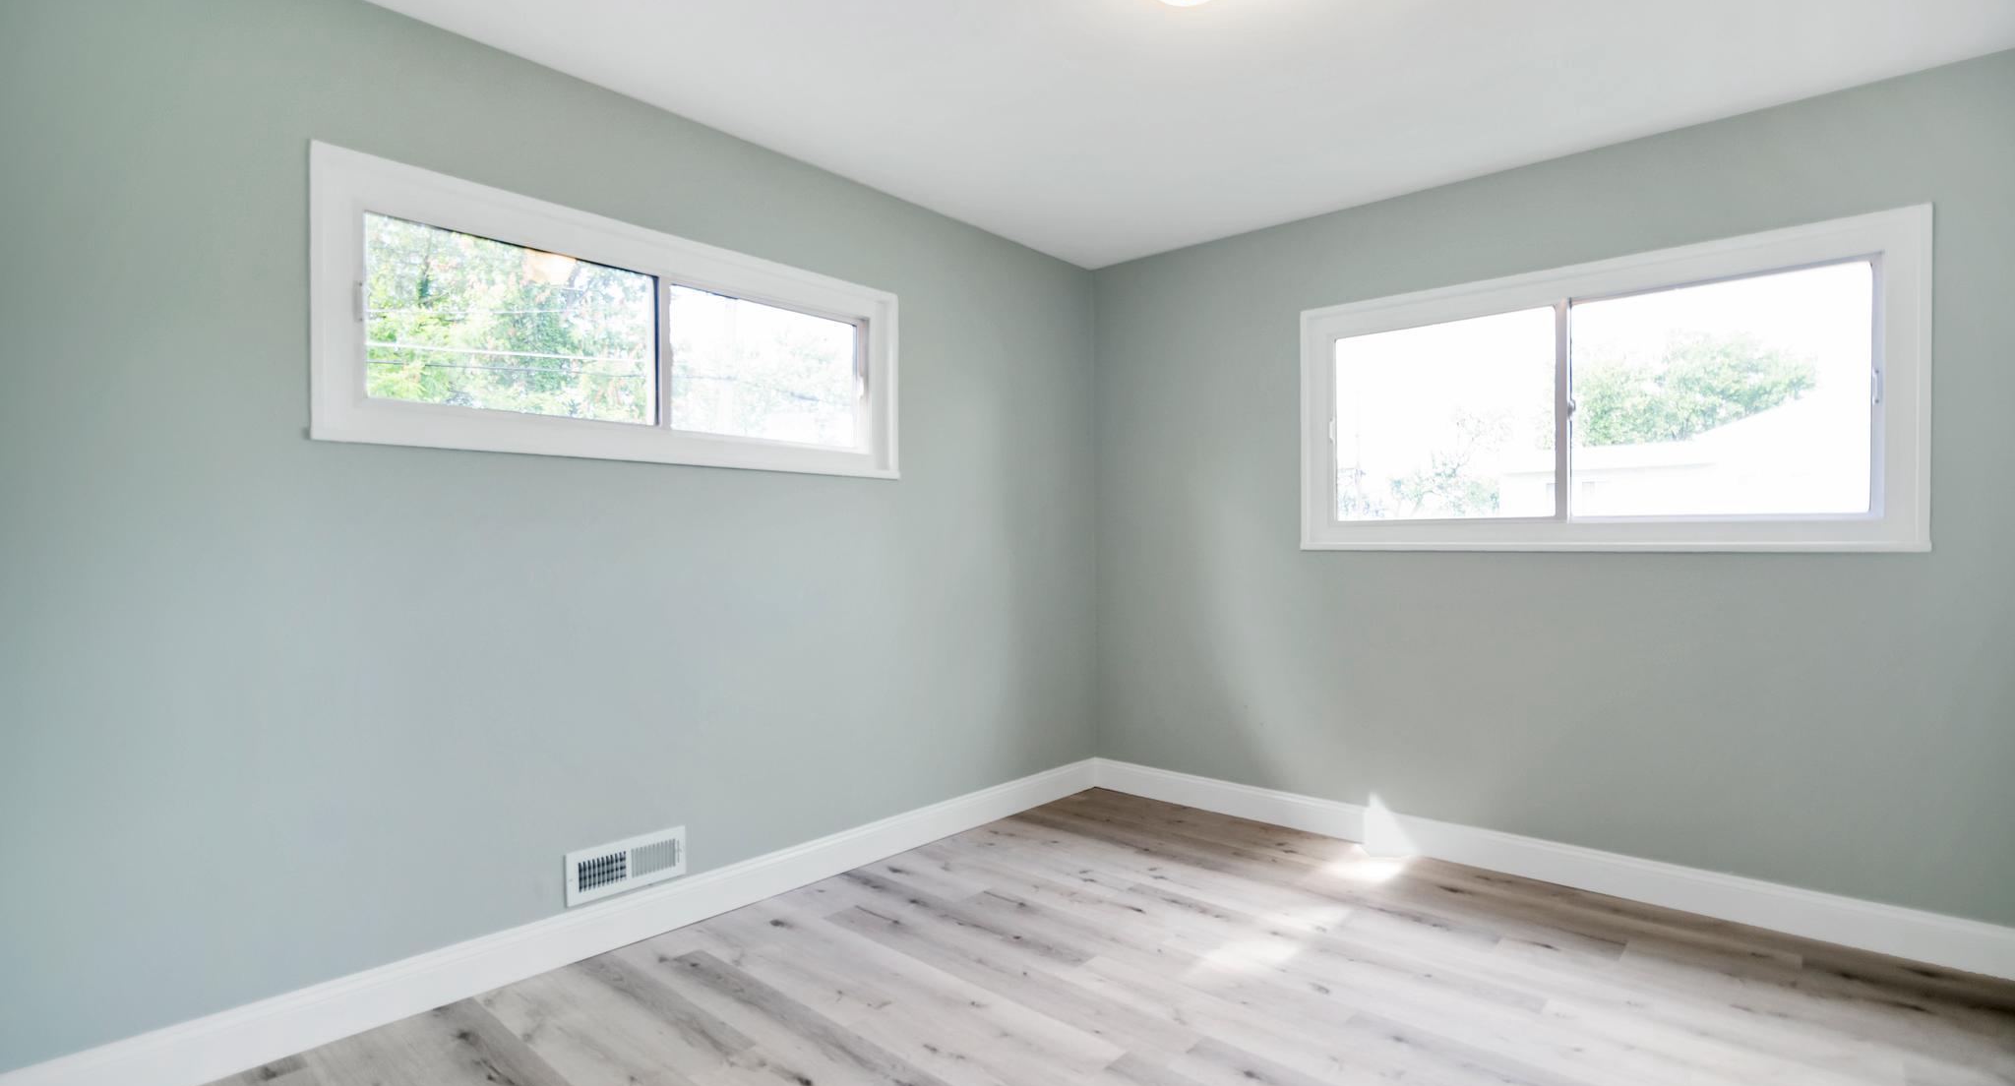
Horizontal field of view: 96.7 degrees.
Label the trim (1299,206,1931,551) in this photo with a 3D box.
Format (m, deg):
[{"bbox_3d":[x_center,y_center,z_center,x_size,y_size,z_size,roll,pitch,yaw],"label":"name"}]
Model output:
[{"bbox_3d":[1.865,-0.451,3.033,1.765,0.952,0.080,0,0,40],"label":"trim"}]

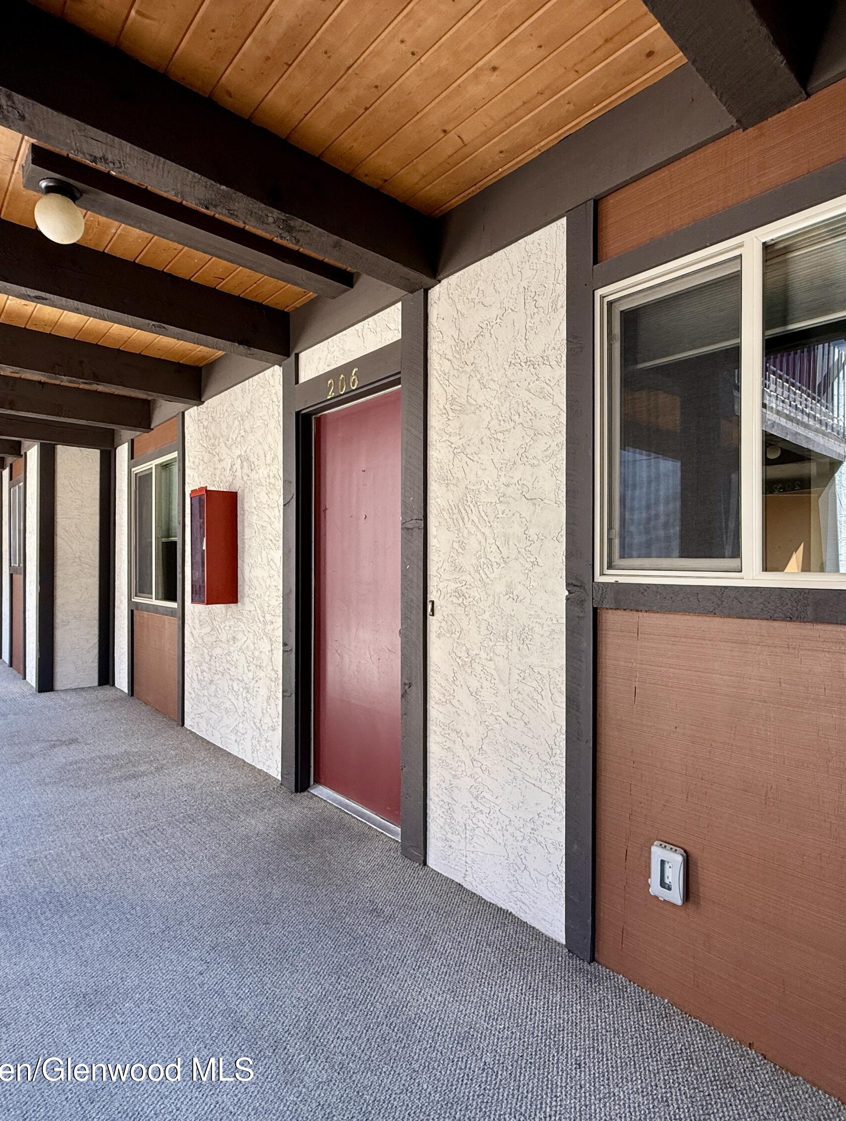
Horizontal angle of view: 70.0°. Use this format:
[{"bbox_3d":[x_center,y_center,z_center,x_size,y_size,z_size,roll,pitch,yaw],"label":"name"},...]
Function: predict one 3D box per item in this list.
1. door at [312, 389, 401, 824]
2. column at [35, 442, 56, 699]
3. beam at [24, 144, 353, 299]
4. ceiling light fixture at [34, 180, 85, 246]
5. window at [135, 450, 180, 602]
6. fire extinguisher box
[{"bbox_3d":[-0.267,0.225,3.026,0.050,2.040,0.915,0,0,-42],"label":"door"},{"bbox_3d":[-3.748,0.065,6.017,0.140,2.486,0.061,1,-1,-41],"label":"column"},{"bbox_3d":[-0.899,-1.384,2.589,1.349,0.079,0.166,1,-1,-41],"label":"beam"},{"bbox_3d":[-1.227,-1.168,2.049,0.150,0.175,0.150,0,0,-42],"label":"ceiling light fixture"},{"bbox_3d":[-2.276,-0.235,5.172,0.080,1.220,1.210,0,0,-42],"label":"window"},{"bbox_3d":[-1.409,-0.085,4.084,0.215,0.752,0.261,1,-1,-41],"label":"fire extinguisher box"}]

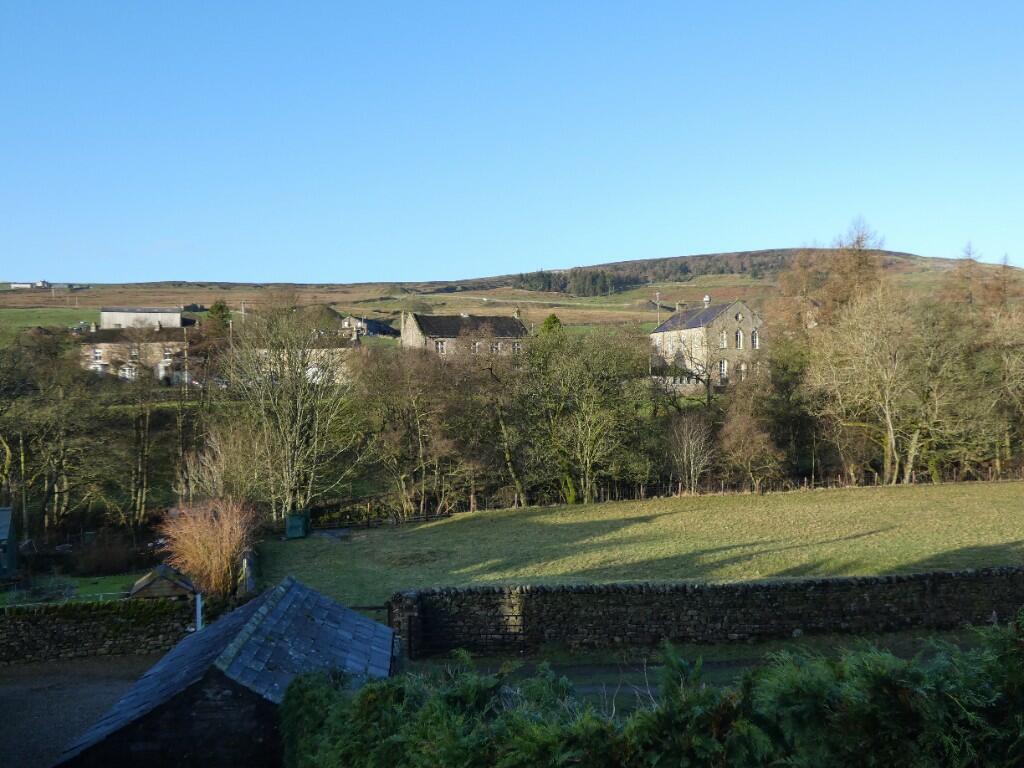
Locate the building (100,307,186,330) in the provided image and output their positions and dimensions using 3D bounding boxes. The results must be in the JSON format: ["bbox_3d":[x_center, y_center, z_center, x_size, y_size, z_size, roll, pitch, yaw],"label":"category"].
[{"bbox_3d":[-86.200,-15.100,229.200,17.300,5.800,10.000,0,-1,-13],"label":"building"}]

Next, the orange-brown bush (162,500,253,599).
[{"bbox_3d":[-9.202,5.001,29.500,2.800,3.000,2.800,0,-1,-17],"label":"orange-brown bush"}]

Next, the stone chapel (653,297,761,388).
[{"bbox_3d":[28.940,-5.790,144.100,10.500,13.200,15.000,1,-1,-23],"label":"stone chapel"}]

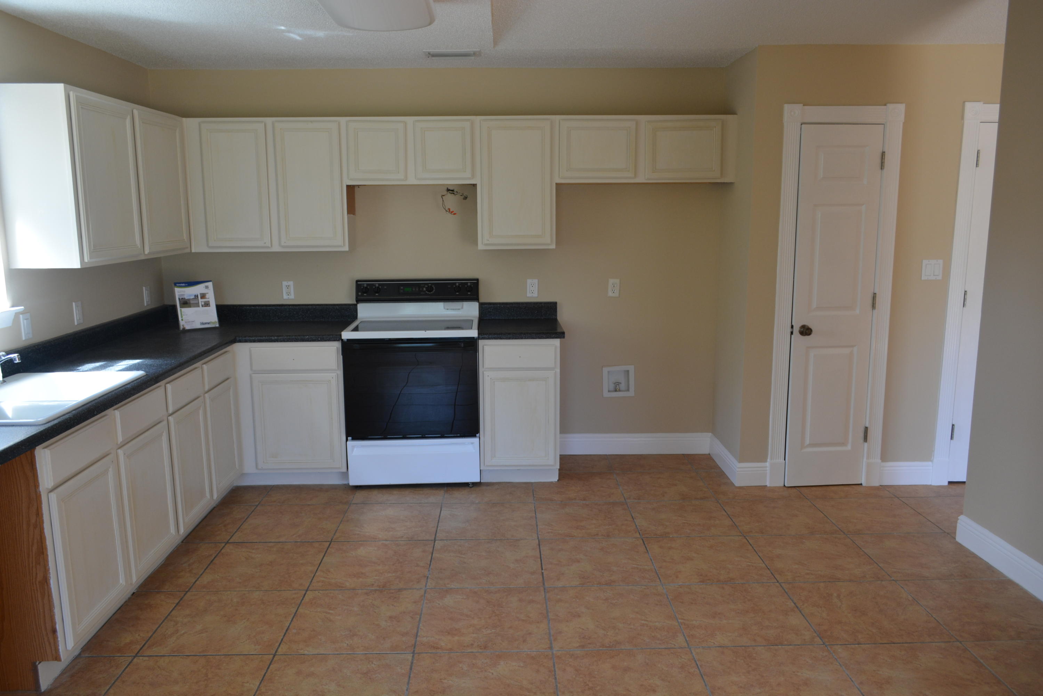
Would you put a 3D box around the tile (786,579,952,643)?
[{"bbox_3d":[1.362,1.050,3.116,0.497,0.012,0.497,-1,9,-1],"label":"tile"}]

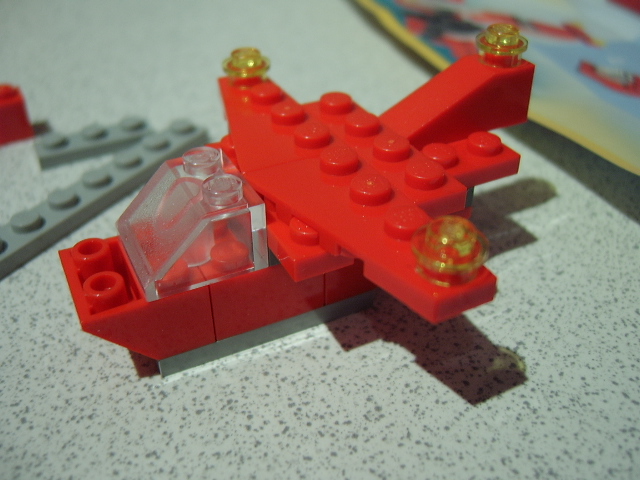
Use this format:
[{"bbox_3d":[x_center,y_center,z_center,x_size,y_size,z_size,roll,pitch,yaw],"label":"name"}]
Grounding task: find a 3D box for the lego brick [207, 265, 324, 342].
[{"bbox_3d":[-0.010,0.003,0.083,0.016,0.010,0.016,-16,39,-22],"label":"lego brick"}]

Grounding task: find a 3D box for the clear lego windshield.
[{"bbox_3d":[-0.017,-0.003,0.074,0.016,0.011,0.016,-16,39,-22],"label":"clear lego windshield"}]

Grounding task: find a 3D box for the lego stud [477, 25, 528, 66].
[{"bbox_3d":[0.028,-0.030,0.089,0.008,0.005,0.008,0,35,0],"label":"lego stud"}]

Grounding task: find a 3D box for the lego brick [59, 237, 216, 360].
[{"bbox_3d":[-0.024,0.007,0.077,0.016,0.010,0.016,-16,39,-22],"label":"lego brick"}]

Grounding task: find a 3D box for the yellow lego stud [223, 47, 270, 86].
[{"bbox_3d":[-0.012,-0.029,0.097,0.008,0.005,0.008,0,35,0],"label":"yellow lego stud"}]

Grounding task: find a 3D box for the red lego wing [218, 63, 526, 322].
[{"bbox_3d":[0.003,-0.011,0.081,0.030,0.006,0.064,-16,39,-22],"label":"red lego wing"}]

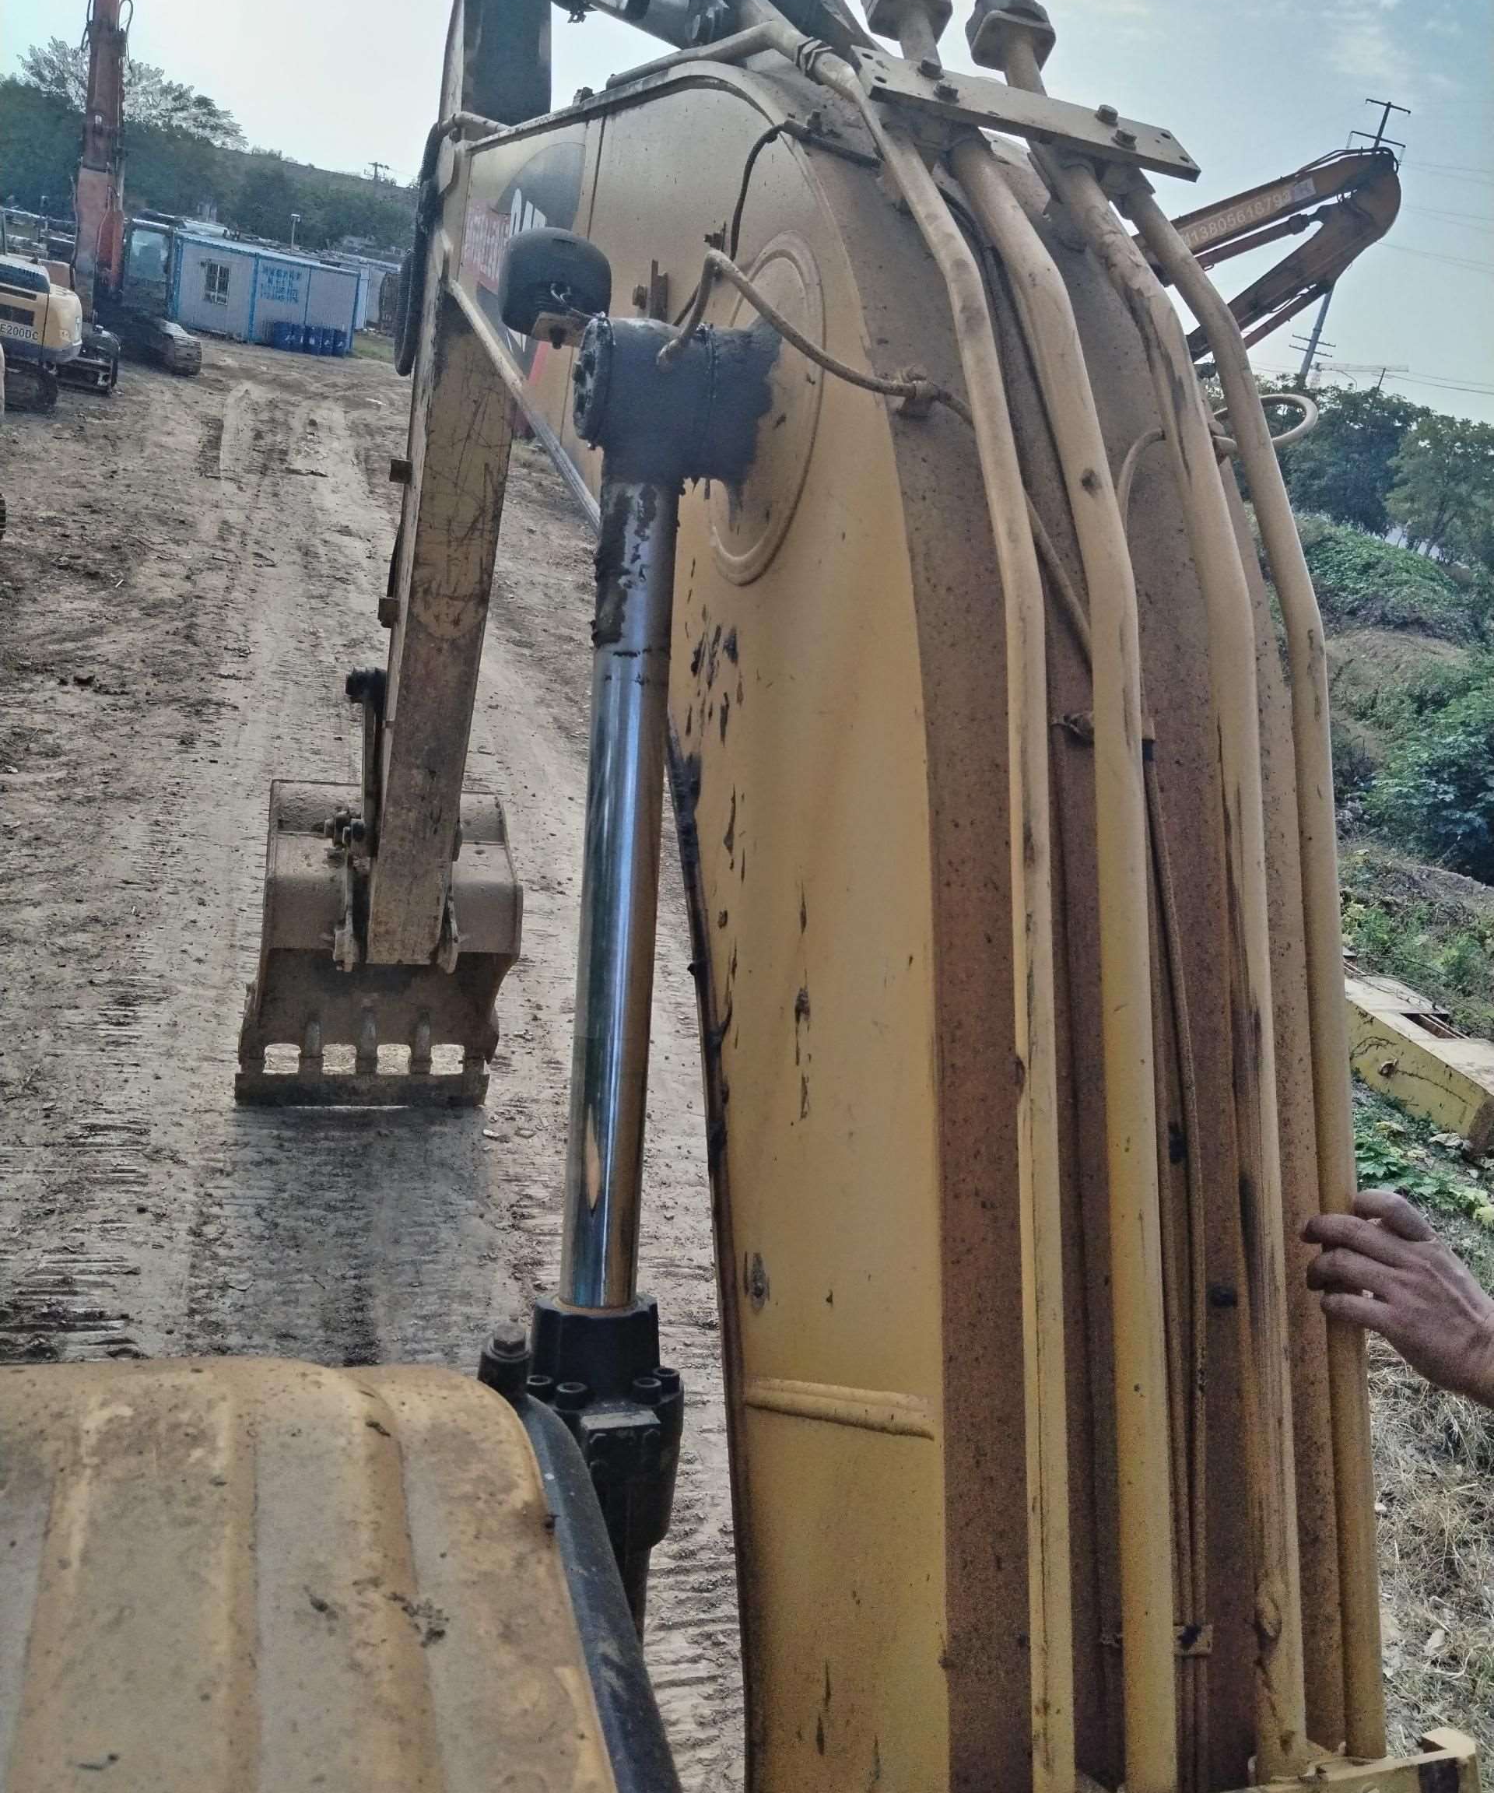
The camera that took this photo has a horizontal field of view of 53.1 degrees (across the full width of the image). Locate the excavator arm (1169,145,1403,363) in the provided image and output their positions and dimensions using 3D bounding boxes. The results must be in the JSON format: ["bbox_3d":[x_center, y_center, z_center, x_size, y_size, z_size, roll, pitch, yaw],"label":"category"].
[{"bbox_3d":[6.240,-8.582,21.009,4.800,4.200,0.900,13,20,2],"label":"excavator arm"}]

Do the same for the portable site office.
[{"bbox_3d":[-16.676,-20.572,51.033,5.900,2.700,2.700,-2,24,-33],"label":"portable site office"}]

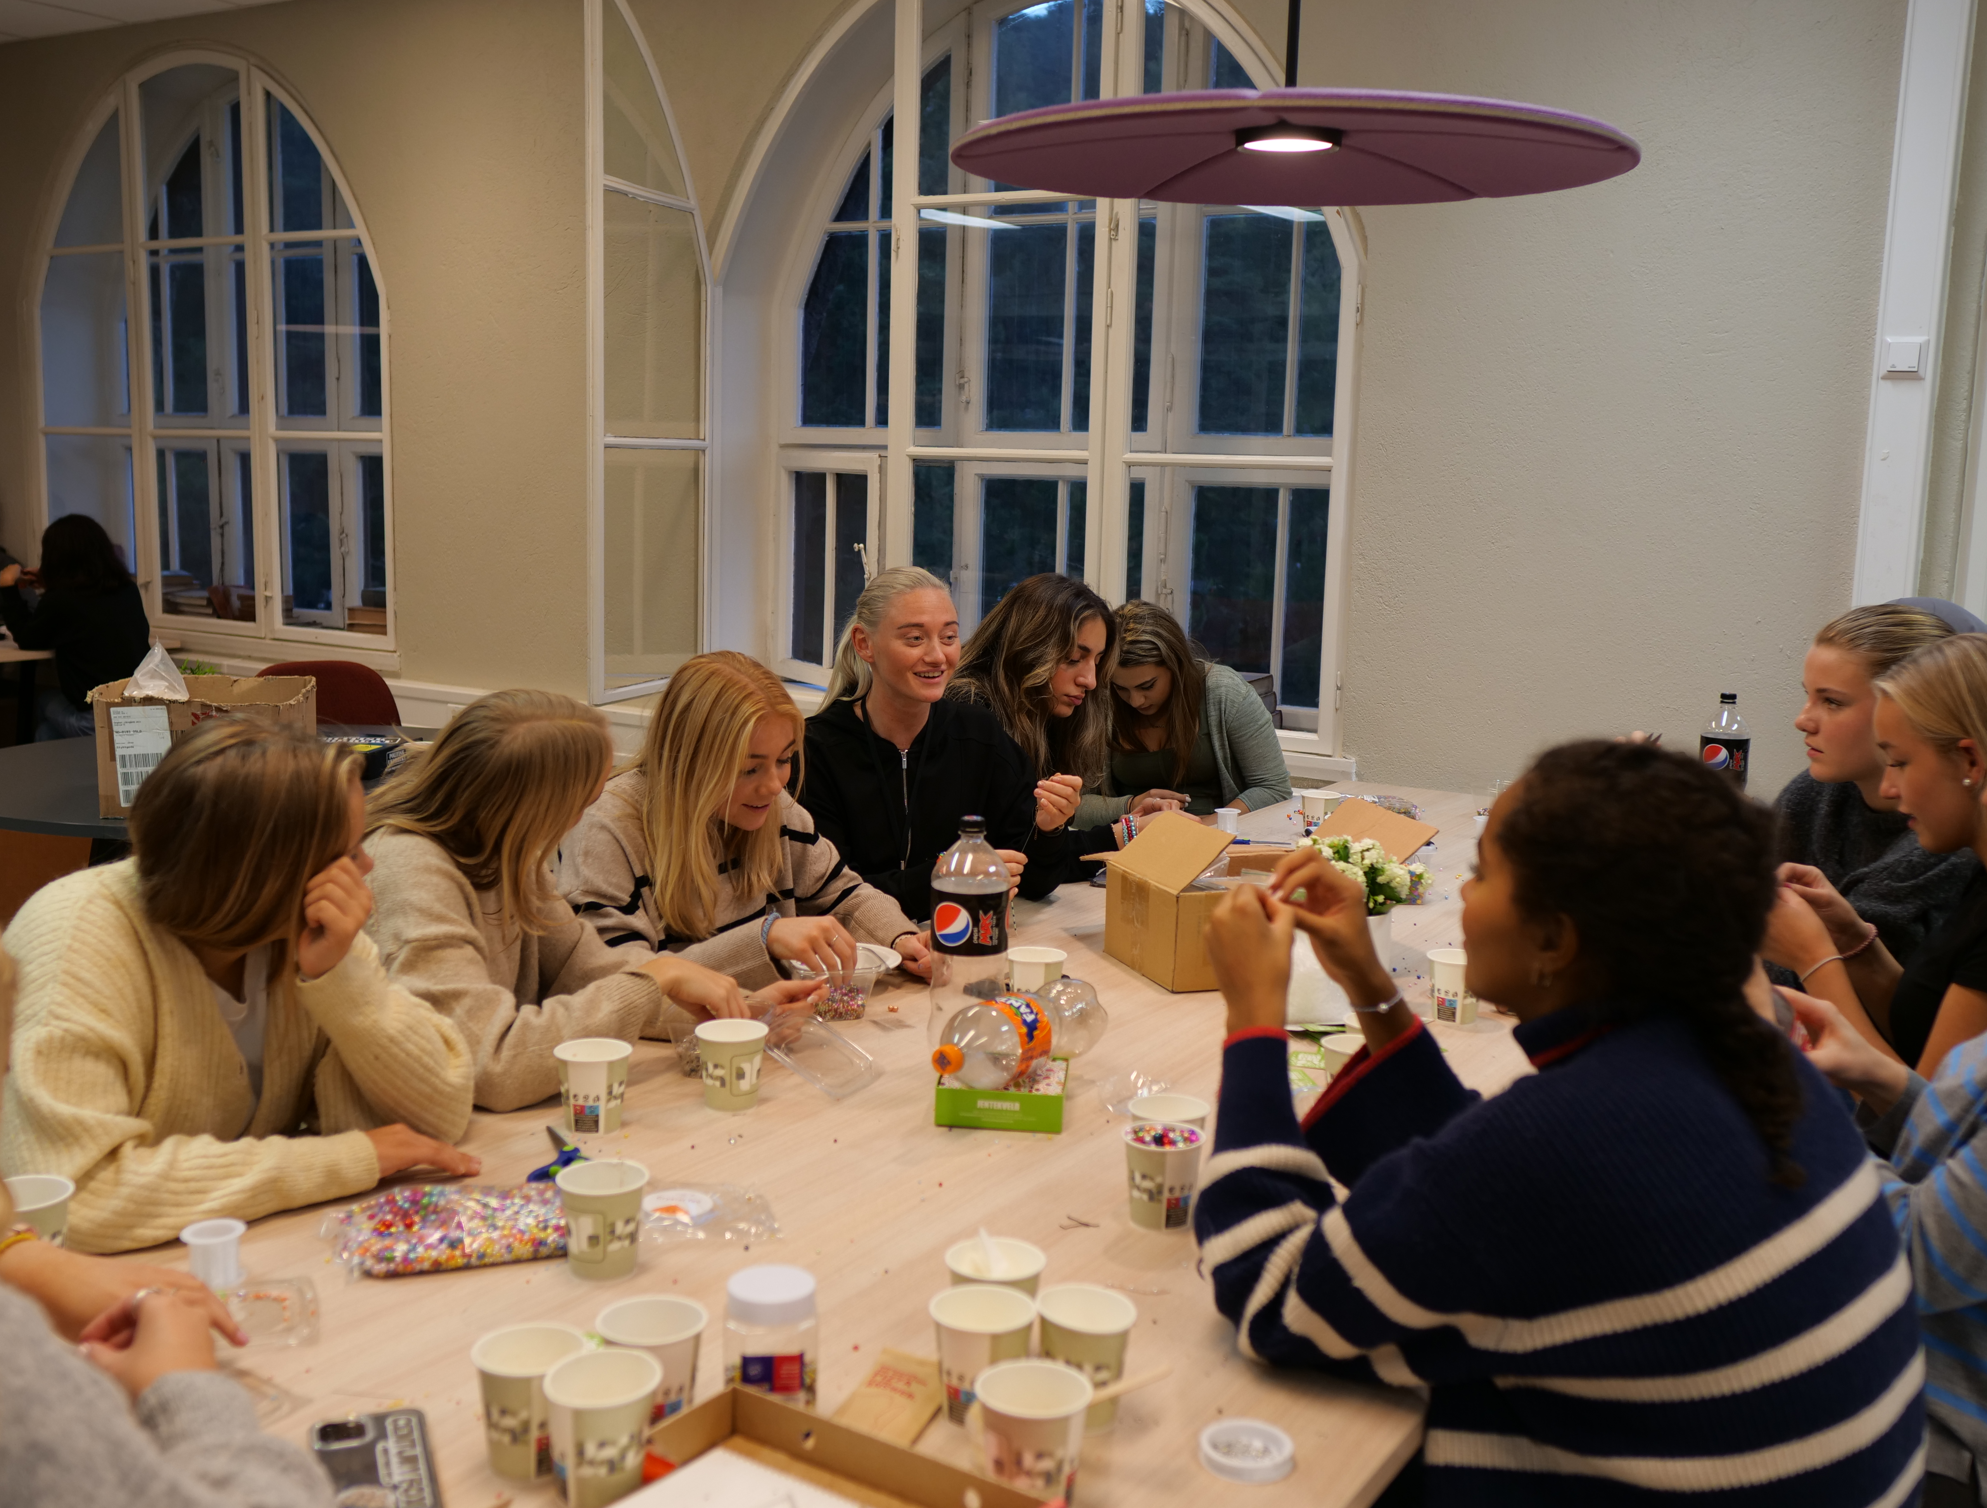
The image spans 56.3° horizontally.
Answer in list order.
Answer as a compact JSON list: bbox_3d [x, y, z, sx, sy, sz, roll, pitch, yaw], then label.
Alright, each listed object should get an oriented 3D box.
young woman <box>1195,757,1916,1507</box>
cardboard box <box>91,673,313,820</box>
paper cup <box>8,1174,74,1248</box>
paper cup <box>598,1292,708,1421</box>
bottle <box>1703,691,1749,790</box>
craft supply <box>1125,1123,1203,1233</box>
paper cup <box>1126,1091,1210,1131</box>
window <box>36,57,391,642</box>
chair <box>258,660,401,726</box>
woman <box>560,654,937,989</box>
[{"bbox_3d":[0.501,0.588,1.741,0.660,1.208,0.520,8,10,36],"label":"young woman"},{"bbox_3d":[-1.573,-0.017,3.760,0.358,0.237,0.320,0,9,-11],"label":"cardboard box"},{"bbox_3d":[-0.785,0.394,1.505,0.077,0.082,0.077,-3,10,-28],"label":"paper cup"},{"bbox_3d":[-0.250,0.454,1.363,0.081,0.084,0.081,2,9,0],"label":"paper cup"},{"bbox_3d":[1.386,0.047,3.549,0.091,0.330,0.091,5,9,21],"label":"bottle"},{"bbox_3d":[0.161,0.404,1.772,0.081,0.084,0.081,2,9,0],"label":"craft supply"},{"bbox_3d":[0.172,0.389,1.830,0.080,0.084,0.080,1,9,0],"label":"paper cup"},{"bbox_3d":[-2.761,-1.430,6.564,1.916,1.938,0.150,7,10,31],"label":"window"},{"bbox_3d":[-1.756,0.204,4.816,0.480,0.820,0.520,2,9,3],"label":"chair"},{"bbox_3d":[-0.327,0.452,2.600,0.680,1.180,0.520,9,11,39],"label":"woman"}]

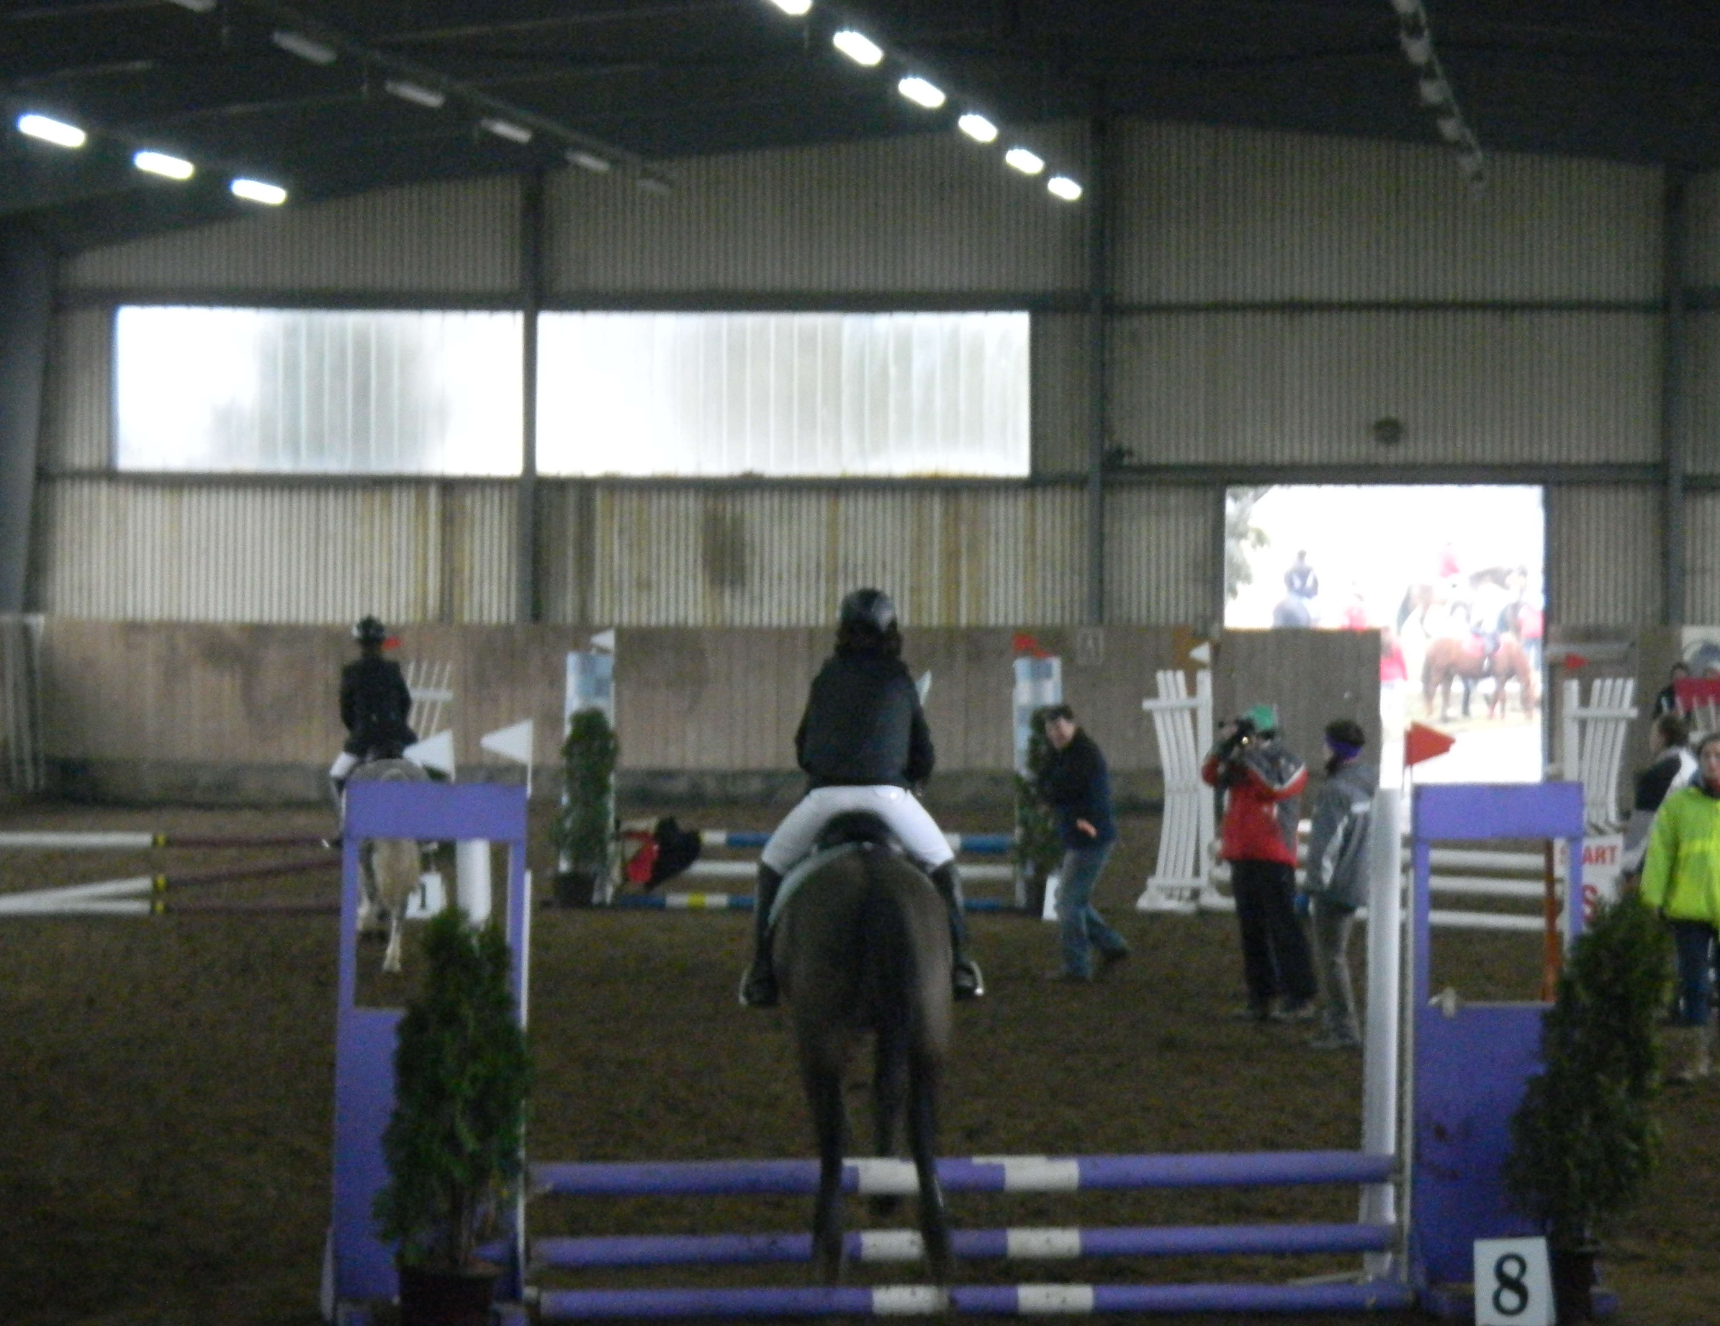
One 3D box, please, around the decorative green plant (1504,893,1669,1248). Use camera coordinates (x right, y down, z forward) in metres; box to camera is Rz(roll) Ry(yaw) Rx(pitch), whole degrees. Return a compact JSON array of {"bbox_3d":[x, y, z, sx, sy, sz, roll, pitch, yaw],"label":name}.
[{"bbox_3d":[2.442,1.375,21.100,0.550,1.220,0.550,0,1,0],"label":"decorative green plant"}]

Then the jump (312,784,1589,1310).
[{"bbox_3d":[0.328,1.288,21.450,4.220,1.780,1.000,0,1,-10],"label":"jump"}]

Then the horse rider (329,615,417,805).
[{"bbox_3d":[-3.038,0.375,39.200,0.560,1.340,0.600,0,1,-12],"label":"horse rider"}]

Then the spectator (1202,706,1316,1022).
[{"bbox_3d":[2.252,1.128,35.500,0.520,1.760,0.520,0,1,-35],"label":"spectator"}]

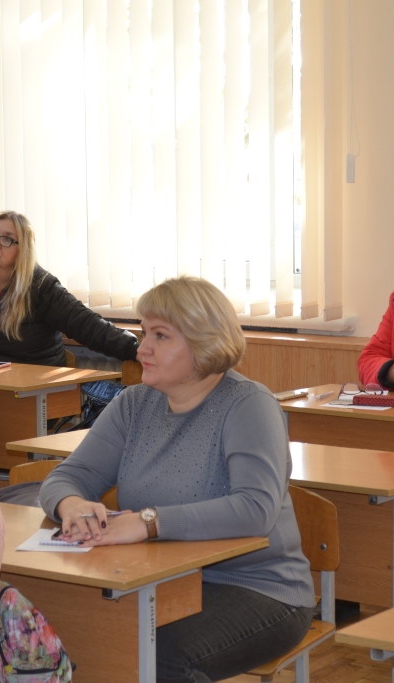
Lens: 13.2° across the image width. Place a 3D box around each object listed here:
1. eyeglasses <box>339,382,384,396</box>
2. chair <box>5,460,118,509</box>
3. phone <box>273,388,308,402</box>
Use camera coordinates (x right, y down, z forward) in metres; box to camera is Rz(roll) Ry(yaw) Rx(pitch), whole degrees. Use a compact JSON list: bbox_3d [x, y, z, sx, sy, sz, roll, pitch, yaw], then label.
[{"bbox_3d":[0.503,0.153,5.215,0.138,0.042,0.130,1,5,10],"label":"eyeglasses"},{"bbox_3d":[-0.435,0.664,4.170,0.390,0.750,0.460,3,6,35],"label":"chair"},{"bbox_3d":[0.274,0.166,5.309,0.075,0.012,0.155,4,7,38],"label":"phone"}]

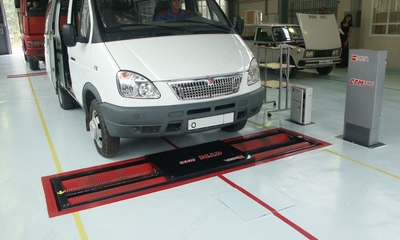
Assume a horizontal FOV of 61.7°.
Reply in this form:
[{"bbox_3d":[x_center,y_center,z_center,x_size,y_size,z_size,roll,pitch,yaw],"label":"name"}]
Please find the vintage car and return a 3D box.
[{"bbox_3d":[2.352,-2.410,10.736,1.620,1.720,4.120,-9,17,-25],"label":"vintage car"}]

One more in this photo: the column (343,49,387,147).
[{"bbox_3d":[1.978,-0.279,4.042,0.181,1.113,0.351,-11,18,-32],"label":"column"}]

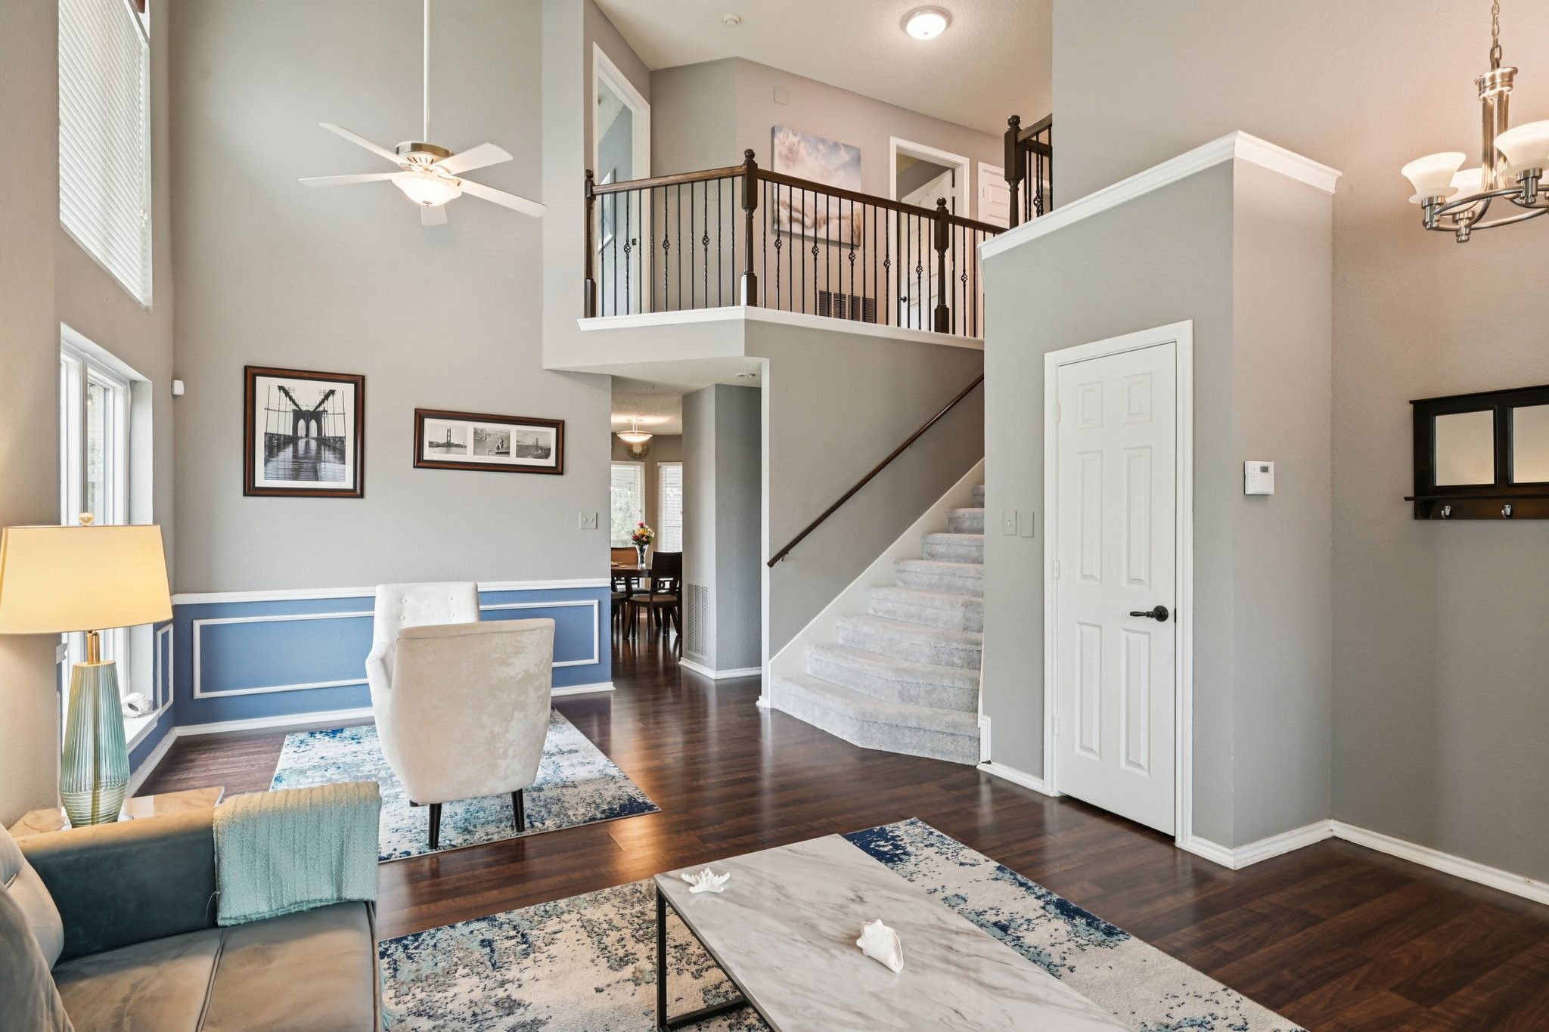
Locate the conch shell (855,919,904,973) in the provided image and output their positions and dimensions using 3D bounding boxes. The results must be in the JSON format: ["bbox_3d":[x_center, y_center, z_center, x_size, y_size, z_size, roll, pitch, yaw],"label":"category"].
[{"bbox_3d":[0.218,0.894,1.620,0.075,0.057,0.115,0,0,-34],"label":"conch shell"}]

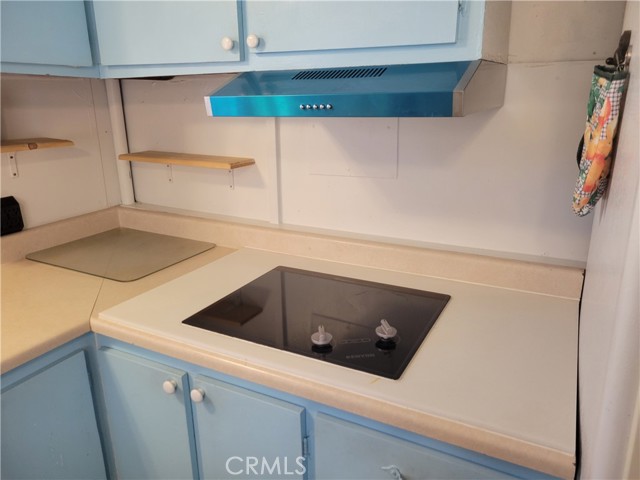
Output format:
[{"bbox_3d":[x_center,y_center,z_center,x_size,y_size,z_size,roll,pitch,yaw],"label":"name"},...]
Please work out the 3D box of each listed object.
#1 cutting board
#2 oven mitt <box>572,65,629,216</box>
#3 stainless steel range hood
[{"bbox_3d":[-0.690,0.037,1.686,0.507,0.007,0.409,8,19,27],"label":"cutting board"},{"bbox_3d":[0.508,-0.177,0.879,0.058,0.262,0.160,8,19,27],"label":"oven mitt"},{"bbox_3d":[0.110,-0.350,1.117,0.544,0.104,0.492,8,19,27],"label":"stainless steel range hood"}]

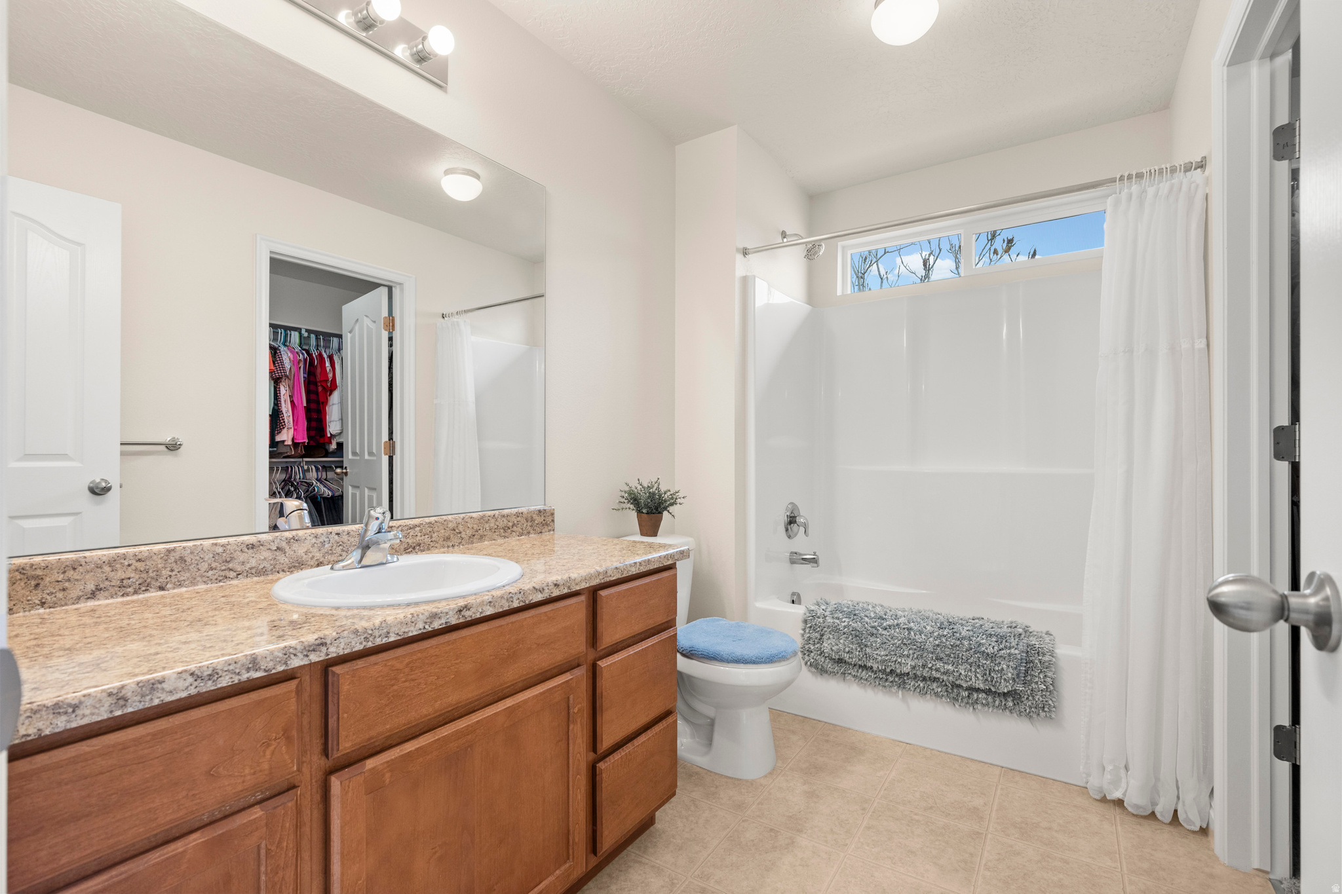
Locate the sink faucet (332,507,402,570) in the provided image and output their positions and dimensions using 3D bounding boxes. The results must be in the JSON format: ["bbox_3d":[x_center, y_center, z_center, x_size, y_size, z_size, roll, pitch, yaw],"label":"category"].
[{"bbox_3d":[-0.649,0.203,1.329,0.150,0.130,0.155,0,-1,34],"label":"sink faucet"}]

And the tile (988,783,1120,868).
[{"bbox_3d":[1.093,1.088,1.706,0.301,0.010,0.301,0,-1,34],"label":"tile"}]

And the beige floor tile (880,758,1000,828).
[{"bbox_3d":[0.842,1.089,1.873,0.301,0.010,0.301,0,-1,34],"label":"beige floor tile"}]

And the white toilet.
[{"bbox_3d":[0.120,0.717,2.139,0.729,0.735,0.450,0,-1,34],"label":"white toilet"}]

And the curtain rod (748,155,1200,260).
[{"bbox_3d":[0.940,-0.832,2.154,1.495,0.050,0.050,0,-1,33],"label":"curtain rod"}]

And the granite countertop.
[{"bbox_3d":[-0.575,0.301,1.292,0.548,0.037,1.420,0,-1,34],"label":"granite countertop"}]

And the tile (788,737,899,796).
[{"bbox_3d":[0.591,1.090,2.040,0.301,0.010,0.301,0,-1,34],"label":"tile"}]

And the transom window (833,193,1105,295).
[{"bbox_3d":[1.388,-0.931,2.786,1.223,0.277,0.080,0,-1,34],"label":"transom window"}]

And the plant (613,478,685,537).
[{"bbox_3d":[-0.086,0.236,2.318,0.250,0.230,0.260,0,-1,0],"label":"plant"}]

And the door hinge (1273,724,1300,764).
[{"bbox_3d":[1.522,0.738,1.475,0.050,0.092,0.030,0,-1,34],"label":"door hinge"}]

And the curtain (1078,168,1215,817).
[{"bbox_3d":[1.414,0.135,1.795,0.307,1.887,0.150,0,-1,34],"label":"curtain"}]

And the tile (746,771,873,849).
[{"bbox_3d":[0.424,1.087,1.789,0.301,0.010,0.301,0,-1,34],"label":"tile"}]

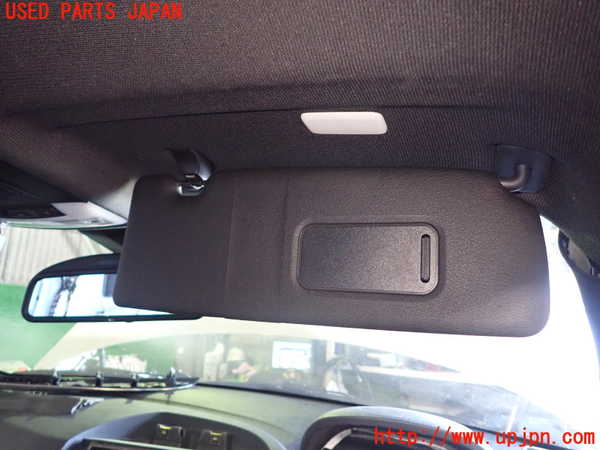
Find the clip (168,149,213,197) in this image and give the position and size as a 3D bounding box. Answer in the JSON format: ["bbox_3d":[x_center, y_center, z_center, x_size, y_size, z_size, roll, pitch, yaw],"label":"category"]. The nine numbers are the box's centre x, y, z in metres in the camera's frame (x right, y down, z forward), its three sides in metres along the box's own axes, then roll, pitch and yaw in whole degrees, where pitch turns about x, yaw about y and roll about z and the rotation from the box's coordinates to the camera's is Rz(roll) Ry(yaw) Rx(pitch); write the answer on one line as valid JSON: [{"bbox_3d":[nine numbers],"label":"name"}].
[{"bbox_3d":[-0.123,-0.059,0.485,0.040,0.046,0.037,-1,-10,15],"label":"clip"}]

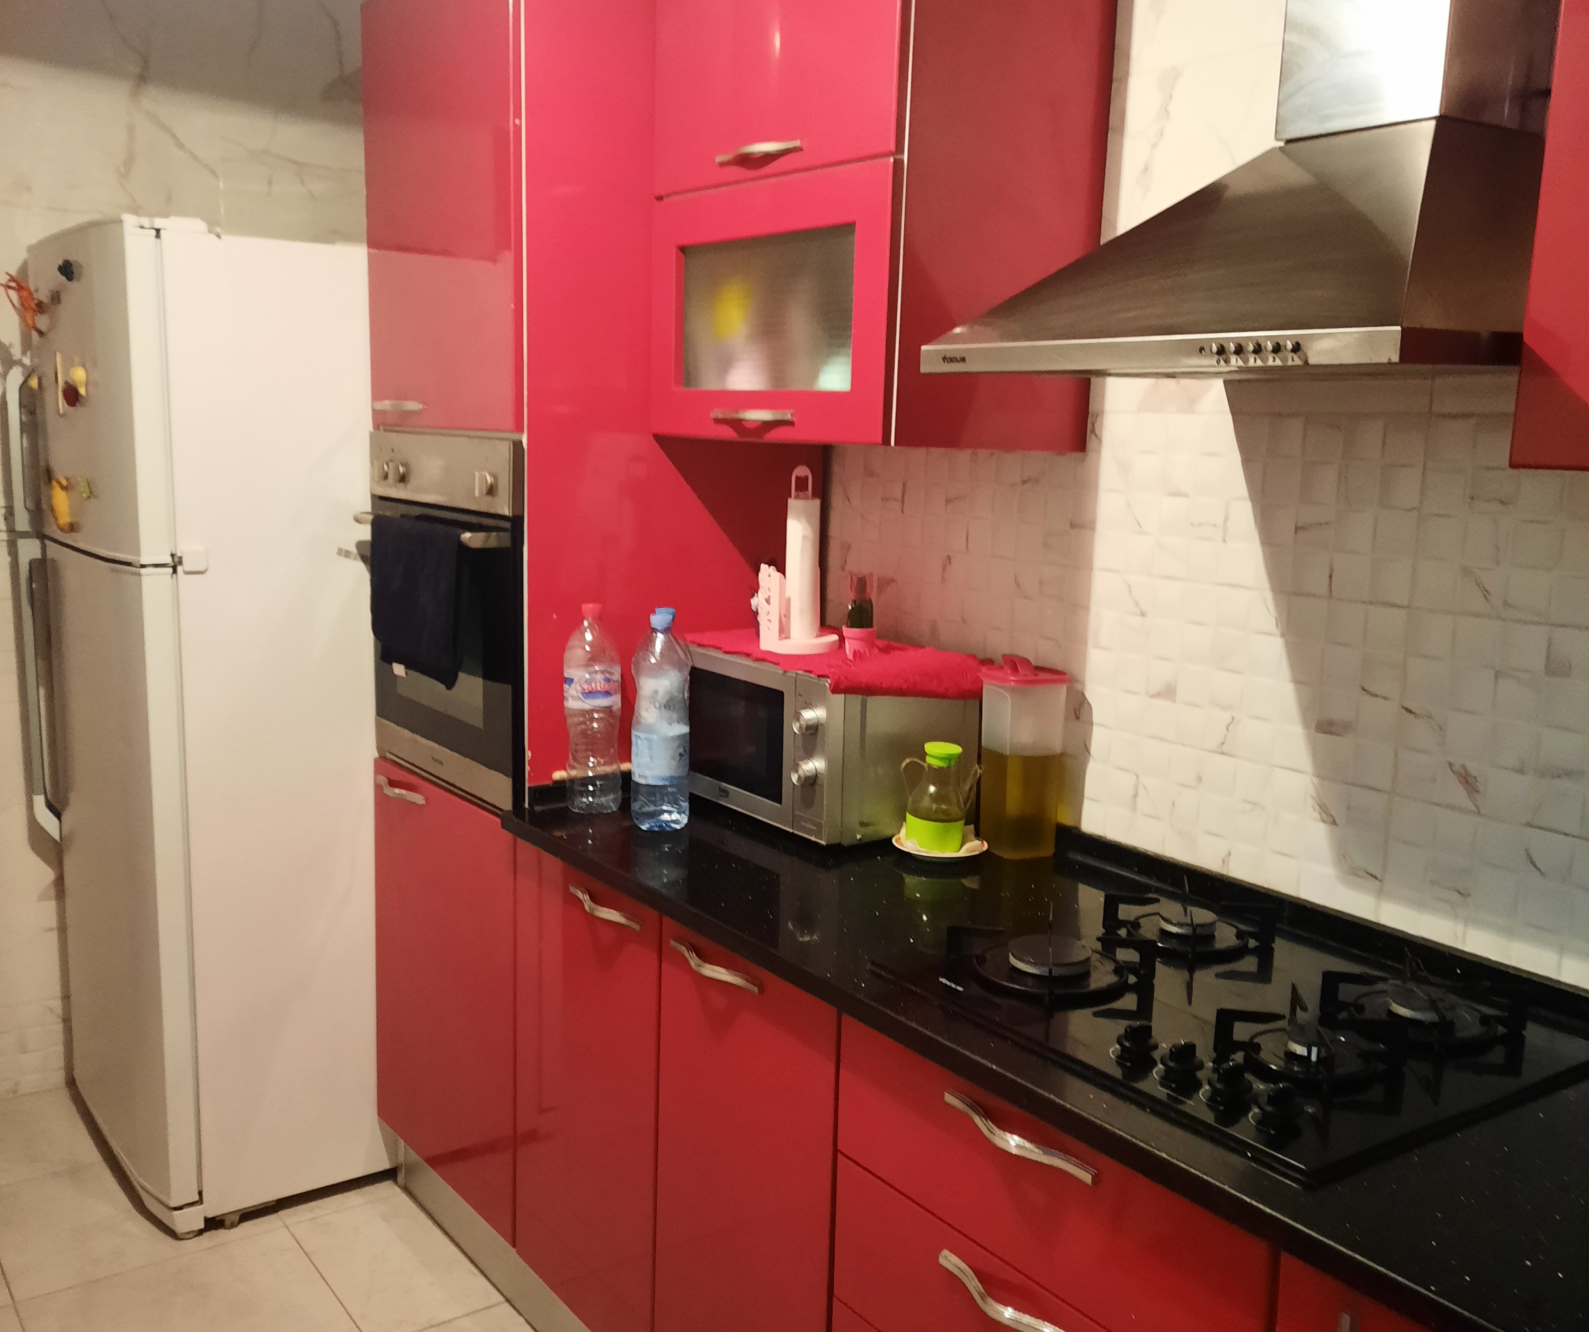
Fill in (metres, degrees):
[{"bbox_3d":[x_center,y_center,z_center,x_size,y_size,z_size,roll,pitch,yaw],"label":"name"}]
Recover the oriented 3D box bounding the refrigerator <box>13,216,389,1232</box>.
[{"bbox_3d":[-1.085,0.082,3.107,0.720,1.830,0.700,-6,12,-38],"label":"refrigerator"}]

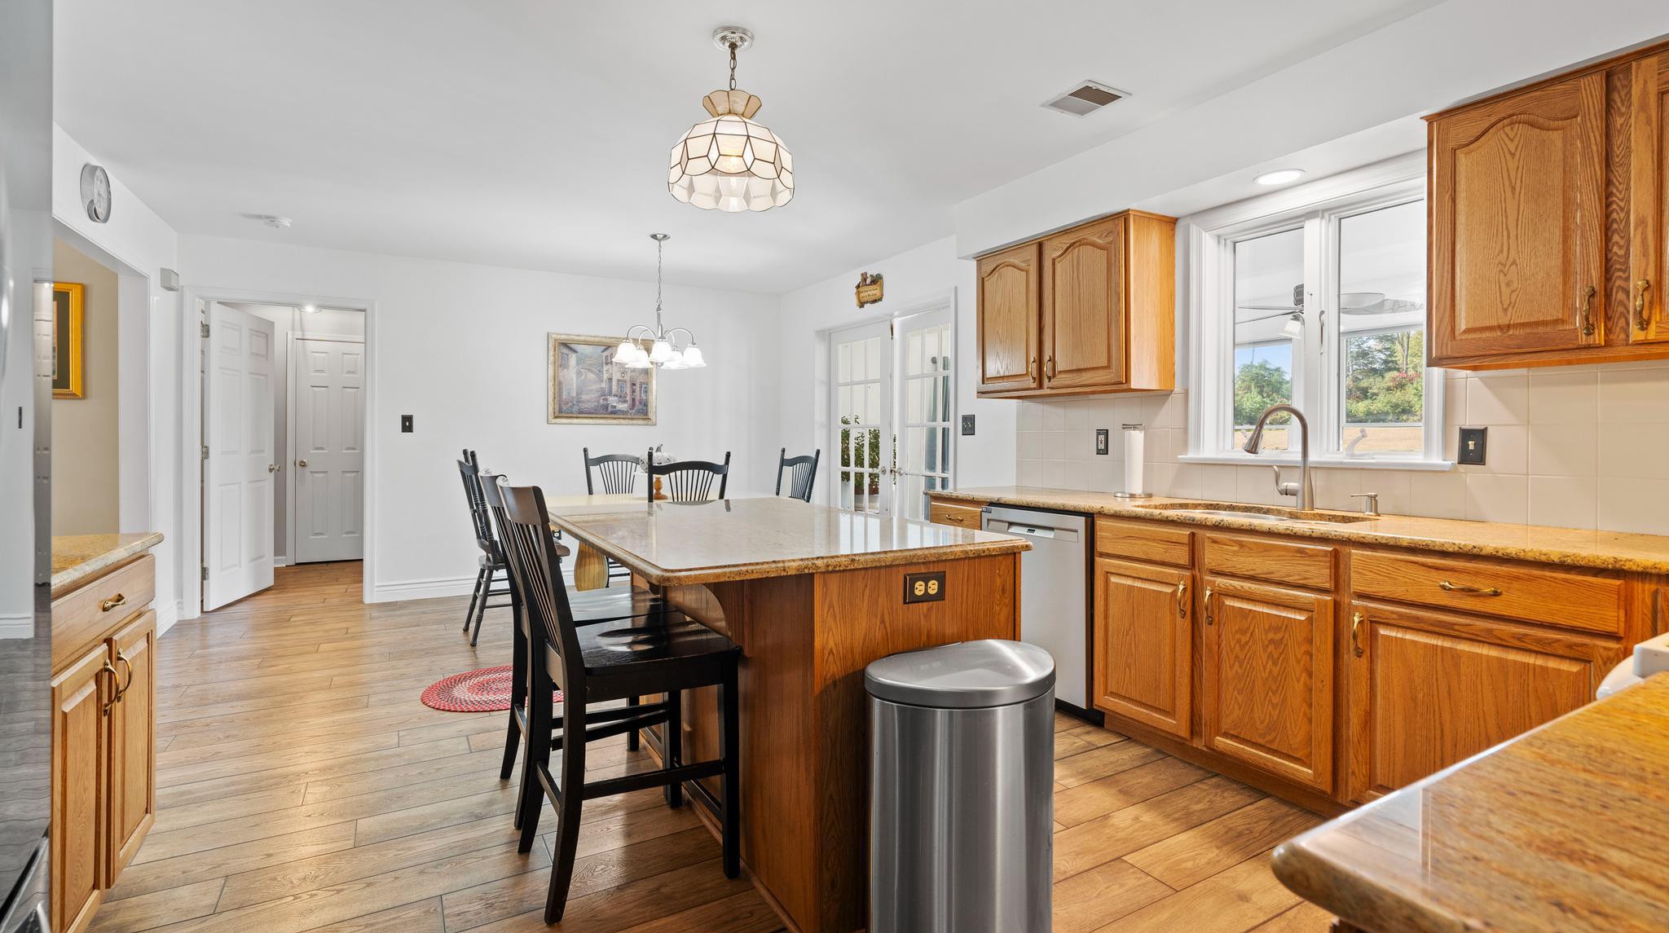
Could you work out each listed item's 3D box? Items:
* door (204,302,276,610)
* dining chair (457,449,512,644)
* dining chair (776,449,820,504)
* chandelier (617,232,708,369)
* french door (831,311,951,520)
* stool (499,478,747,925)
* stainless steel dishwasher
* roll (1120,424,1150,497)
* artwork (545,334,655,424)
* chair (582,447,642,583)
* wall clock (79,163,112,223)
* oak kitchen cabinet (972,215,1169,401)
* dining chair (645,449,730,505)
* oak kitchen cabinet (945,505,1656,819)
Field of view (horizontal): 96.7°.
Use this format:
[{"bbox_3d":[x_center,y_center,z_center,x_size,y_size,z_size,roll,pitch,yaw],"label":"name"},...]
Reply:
[{"bbox_3d":[-4.264,-0.051,5.340,0.045,2.030,0.880,0,1,-16],"label":"door"},{"bbox_3d":[-1.883,0.450,4.376,0.590,1.070,0.490,0,2,-30],"label":"dining chair"},{"bbox_3d":[-0.424,0.469,4.673,0.520,1.080,0.460,-1,2,-32],"label":"dining chair"},{"bbox_3d":[-1.093,-1.043,4.659,0.580,0.832,0.580,0,1,-30],"label":"chandelier"},{"bbox_3d":[0.342,-0.022,5.337,0.100,2.040,1.520,0,2,-30],"label":"french door"},{"bbox_3d":[-0.589,0.555,2.003,0.555,1.035,0.475,0,1,-30],"label":"stool"},{"bbox_3d":[1.104,0.621,3.360,0.600,0.860,0.600,0,2,-30],"label":"stainless steel dishwasher"},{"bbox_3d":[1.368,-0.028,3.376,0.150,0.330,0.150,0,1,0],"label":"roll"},{"bbox_3d":[-1.837,-0.688,5.939,0.850,0.713,0.040,0,1,-30],"label":"artwork"},{"bbox_3d":[-1.429,0.419,5.192,0.530,1.085,0.580,0,1,-30],"label":"chair"},{"bbox_3d":[-3.363,-1.253,3.378,0.050,0.260,0.260,0,2,-30],"label":"wall clock"},{"bbox_3d":[1.141,-0.735,3.666,0.310,0.767,0.990,0,1,-30],"label":"oak kitchen cabinet"},{"bbox_3d":[-0.896,0.476,4.272,0.460,1.080,0.520,0,2,-30],"label":"dining chair"},{"bbox_3d":[1.418,0.624,2.891,0.610,0.880,2.580,0,2,-30],"label":"oak kitchen cabinet"}]

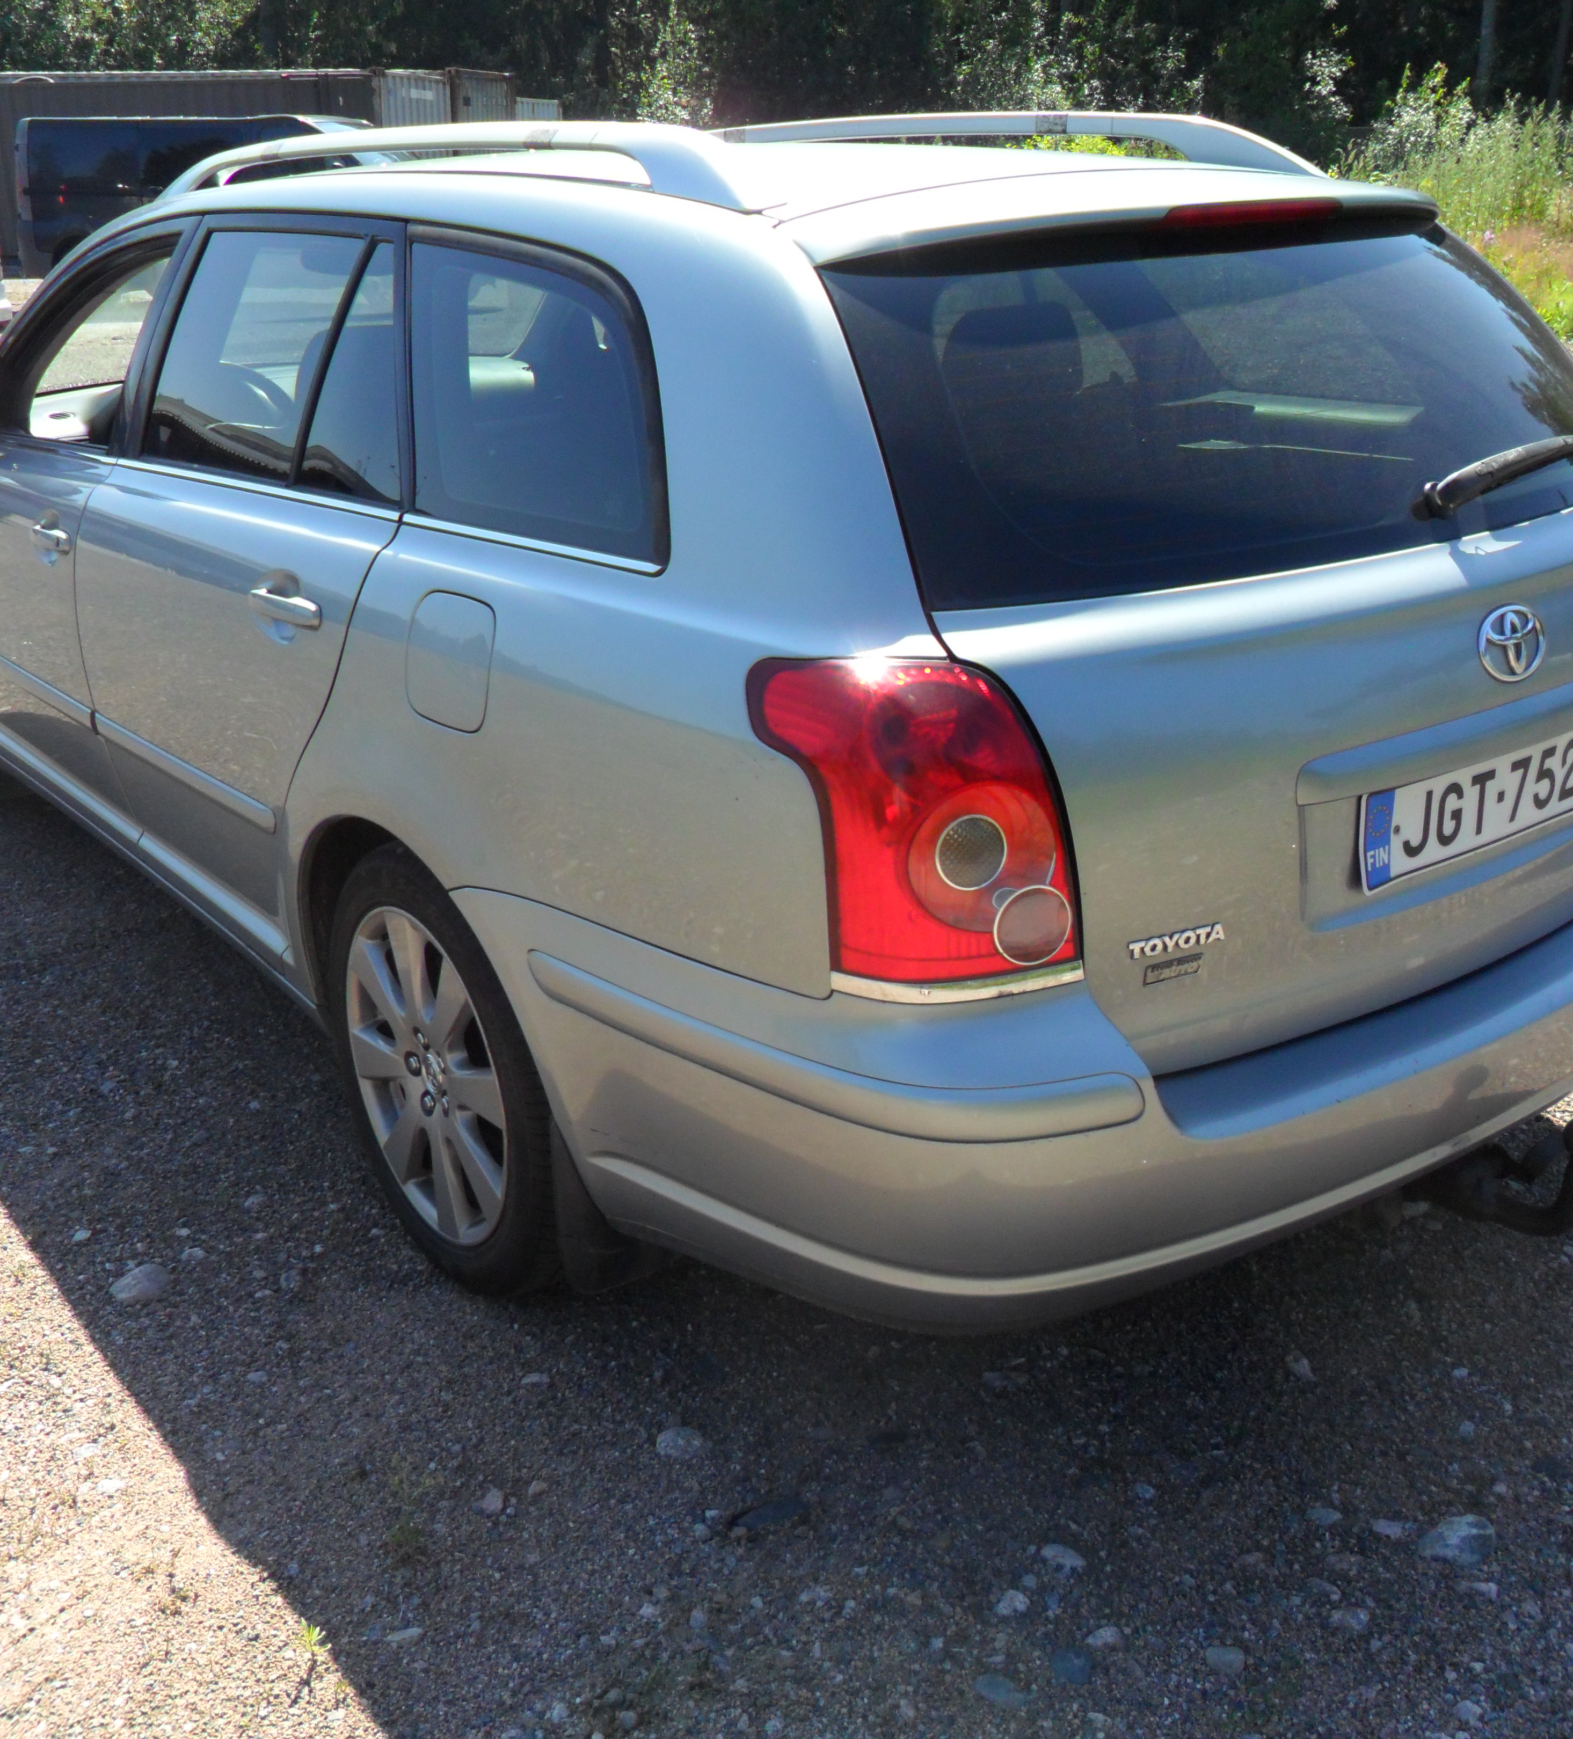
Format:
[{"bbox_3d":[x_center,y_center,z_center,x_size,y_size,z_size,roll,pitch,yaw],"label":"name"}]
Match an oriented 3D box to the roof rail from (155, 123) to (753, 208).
[{"bbox_3d":[-0.590,-1.043,2.691,0.085,0.120,1.860,-17,26,-34],"label":"roof rail"}]

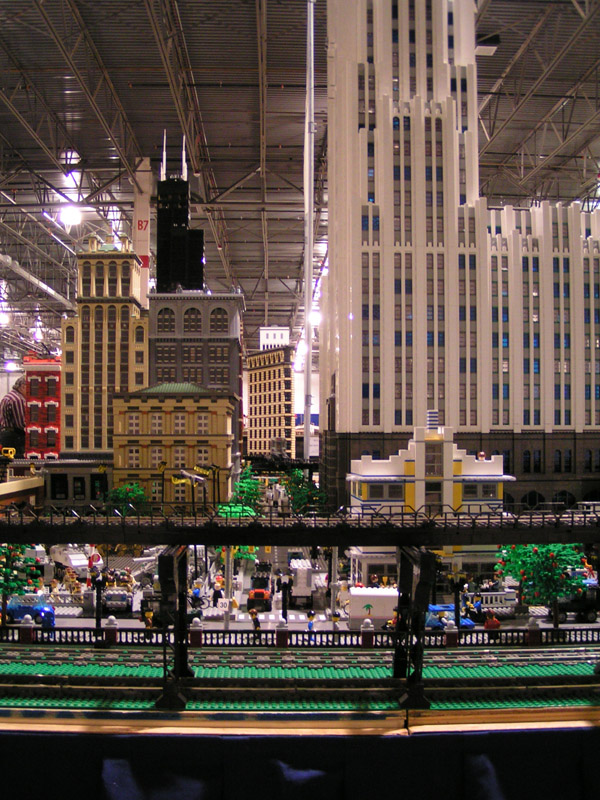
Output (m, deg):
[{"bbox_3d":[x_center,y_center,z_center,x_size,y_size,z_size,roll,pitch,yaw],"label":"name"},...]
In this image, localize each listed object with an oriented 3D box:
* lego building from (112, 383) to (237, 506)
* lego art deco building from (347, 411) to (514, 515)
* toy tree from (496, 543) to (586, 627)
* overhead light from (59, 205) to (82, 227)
[{"bbox_3d":[-0.348,0.165,2.575,0.332,0.425,0.340,0,-3,-1],"label":"lego building"},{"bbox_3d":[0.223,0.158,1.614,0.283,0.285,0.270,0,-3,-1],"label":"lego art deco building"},{"bbox_3d":[0.343,0.265,1.258,0.125,0.145,0.115,0,-3,-1],"label":"toy tree"},{"bbox_3d":[-4.500,-3.604,17.220,0.460,0.440,0.460,0,-3,-1],"label":"overhead light"}]

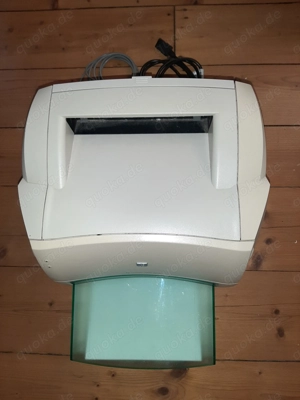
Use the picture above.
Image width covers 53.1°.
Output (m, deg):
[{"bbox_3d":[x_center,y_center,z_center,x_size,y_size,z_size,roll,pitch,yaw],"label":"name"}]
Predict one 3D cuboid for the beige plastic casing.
[{"bbox_3d":[-0.008,-0.006,0.525,0.415,0.240,0.345,0,88,3],"label":"beige plastic casing"}]

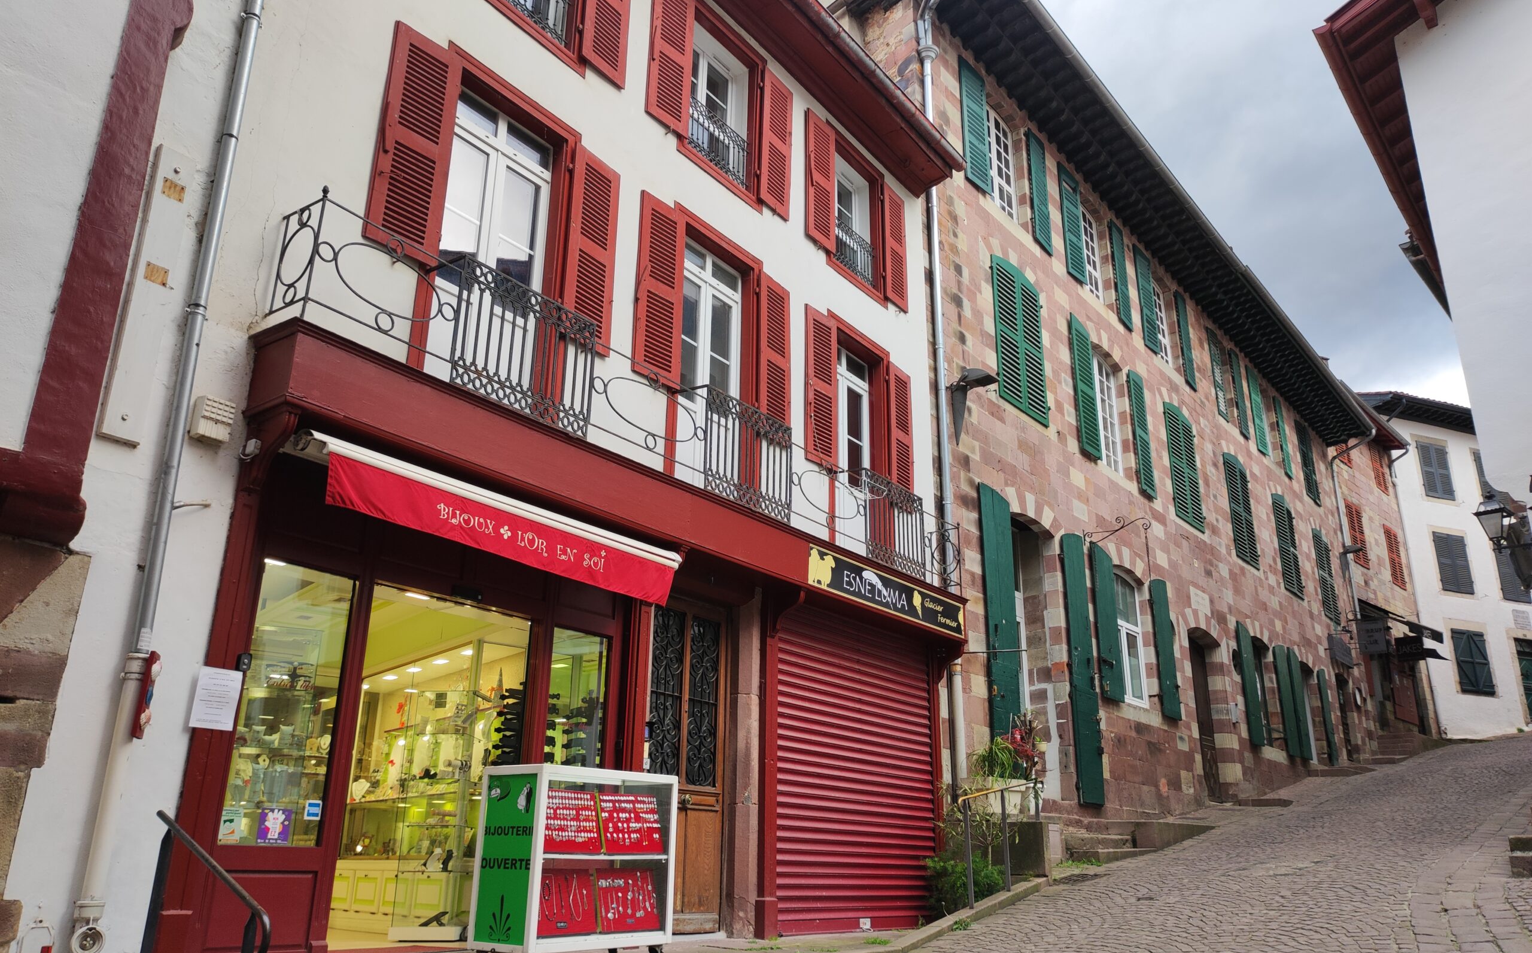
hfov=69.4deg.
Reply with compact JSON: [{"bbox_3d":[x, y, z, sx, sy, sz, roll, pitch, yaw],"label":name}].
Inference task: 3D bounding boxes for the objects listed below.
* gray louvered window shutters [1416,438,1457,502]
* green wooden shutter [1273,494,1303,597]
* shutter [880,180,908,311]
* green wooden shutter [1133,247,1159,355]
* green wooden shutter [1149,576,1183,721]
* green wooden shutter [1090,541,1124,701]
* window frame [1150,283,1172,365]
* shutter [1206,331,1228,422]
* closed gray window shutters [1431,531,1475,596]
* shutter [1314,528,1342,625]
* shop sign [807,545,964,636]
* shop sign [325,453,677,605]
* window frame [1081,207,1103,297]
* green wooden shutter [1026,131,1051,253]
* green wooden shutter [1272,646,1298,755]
[{"bbox_3d":[21.697,-0.167,35.770,1.380,1.900,0.100,8,-21,-21],"label":"gray louvered window shutters"},{"bbox_3d":[12.491,1.636,26.477,0.060,2.510,1.470,-15,-25,37],"label":"green wooden shutter"},{"bbox_3d":[1.547,-2.773,13.193,0.050,1.570,0.500,-13,-23,34],"label":"shutter"},{"bbox_3d":[6.572,-3.014,19.060,0.050,1.930,0.636,-15,-25,37],"label":"green wooden shutter"},{"bbox_3d":[6.393,2.717,17.682,0.050,2.230,0.750,-14,-24,37],"label":"green wooden shutter"},{"bbox_3d":[4.886,2.071,15.794,0.060,2.208,0.727,-15,-25,37],"label":"green wooden shutter"},{"bbox_3d":[7.971,-3.138,22.635,0.090,2.020,1.340,-15,-25,37],"label":"window frame"},{"bbox_3d":[8.968,-1.992,21.932,0.050,1.848,0.609,-15,-25,37],"label":"shutter"},{"bbox_3d":[21.548,2.722,34.632,1.350,1.898,0.100,8,-21,-20],"label":"closed gray window shutters"},{"bbox_3d":[12.984,2.339,25.621,0.050,2.070,1.346,-15,-25,37],"label":"shutter"},{"bbox_3d":[1.256,1.166,10.839,0.040,0.338,2.941,-14,-24,34],"label":"shop sign"},{"bbox_3d":[-1.491,0.402,6.863,0.080,0.290,2.770,-13,-23,34],"label":"shop sign"},{"bbox_3d":[5.534,-3.964,19.174,0.080,1.740,1.240,-15,-25,37],"label":"window frame"},{"bbox_3d":[4.322,-4.485,17.379,0.050,2.060,0.730,-12,-23,32],"label":"green wooden shutter"},{"bbox_3d":[10.694,4.574,22.667,0.050,2.250,0.770,-14,-24,37],"label":"green wooden shutter"}]

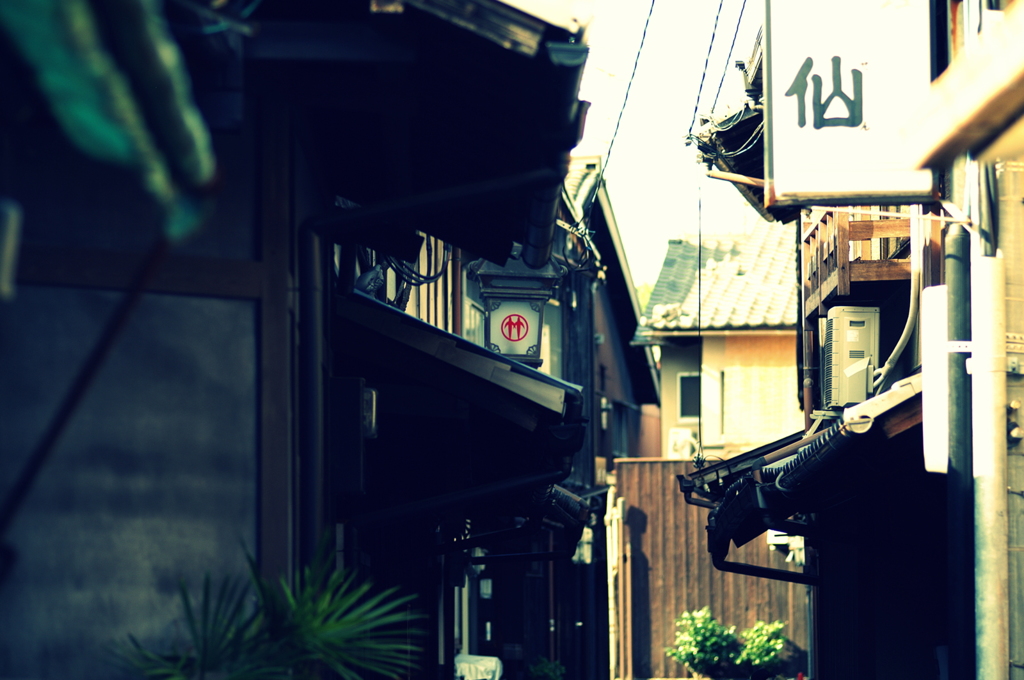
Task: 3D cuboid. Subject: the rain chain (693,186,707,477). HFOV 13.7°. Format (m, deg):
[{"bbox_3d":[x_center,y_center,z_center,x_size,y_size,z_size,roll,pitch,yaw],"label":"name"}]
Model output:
[{"bbox_3d":[1.080,-0.072,24.500,0.075,1.630,0.070,0,-4,0],"label":"rain chain"}]

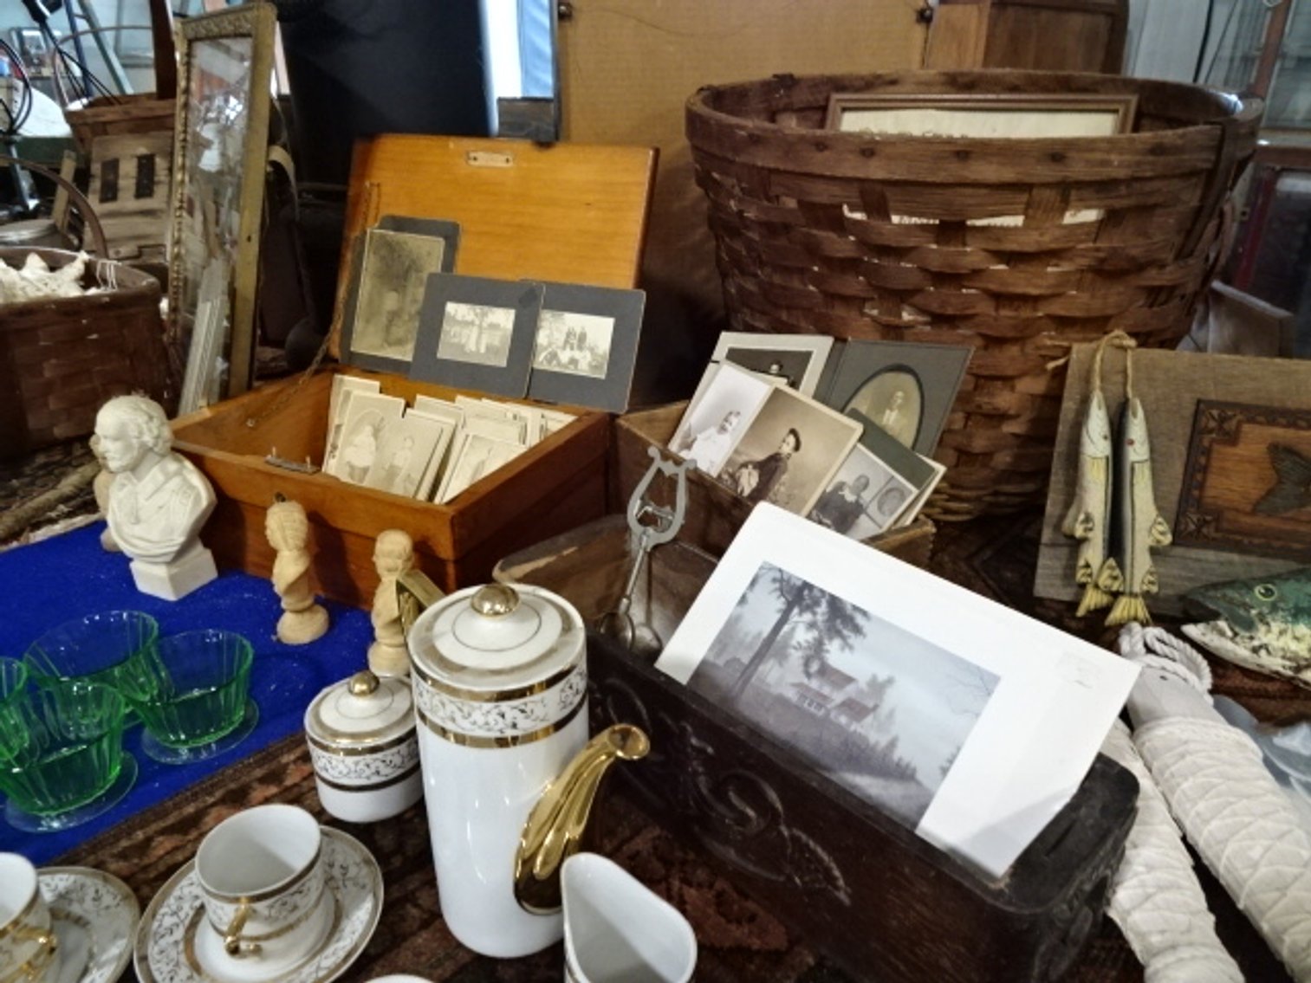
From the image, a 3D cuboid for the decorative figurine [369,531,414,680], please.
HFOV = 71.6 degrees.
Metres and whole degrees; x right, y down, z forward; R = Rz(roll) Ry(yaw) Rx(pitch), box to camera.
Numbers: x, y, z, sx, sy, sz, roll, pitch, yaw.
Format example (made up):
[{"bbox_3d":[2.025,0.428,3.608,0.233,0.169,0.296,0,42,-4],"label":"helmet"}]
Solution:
[{"bbox_3d":[-0.212,0.086,0.729,0.038,0.126,0.041,-4,28,-13],"label":"decorative figurine"}]

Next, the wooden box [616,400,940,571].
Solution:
[{"bbox_3d":[0.093,0.026,0.876,0.108,0.120,0.317,-15,32,-31],"label":"wooden box"}]

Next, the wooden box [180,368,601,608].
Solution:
[{"bbox_3d":[-0.267,-0.014,0.923,0.345,0.121,0.265,14,29,20],"label":"wooden box"}]

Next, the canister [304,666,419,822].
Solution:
[{"bbox_3d":[-0.192,0.162,0.610,0.077,0.101,0.077,3,27,0],"label":"canister"}]

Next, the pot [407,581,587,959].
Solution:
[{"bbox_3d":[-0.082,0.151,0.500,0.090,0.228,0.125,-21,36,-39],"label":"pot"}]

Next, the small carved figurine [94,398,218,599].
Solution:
[{"bbox_3d":[-0.433,0.003,0.803,0.101,0.189,0.070,12,28,16],"label":"small carved figurine"}]

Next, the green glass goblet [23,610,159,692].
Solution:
[{"bbox_3d":[-0.417,0.137,0.686,0.085,0.058,0.085,3,27,0],"label":"green glass goblet"}]

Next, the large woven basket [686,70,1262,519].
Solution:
[{"bbox_3d":[0.315,-0.243,1.070,0.576,0.399,0.576,3,27,0],"label":"large woven basket"}]

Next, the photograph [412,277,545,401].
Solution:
[{"bbox_3d":[-0.194,-0.171,0.985,0.147,0.120,0.004,11,4,20],"label":"photograph"}]

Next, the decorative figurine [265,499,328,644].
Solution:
[{"bbox_3d":[-0.304,0.063,0.762,0.048,0.129,0.044,-1,28,-9],"label":"decorative figurine"}]

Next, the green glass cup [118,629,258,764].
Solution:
[{"bbox_3d":[-0.337,0.151,0.666,0.085,0.058,0.085,3,27,-1],"label":"green glass cup"}]

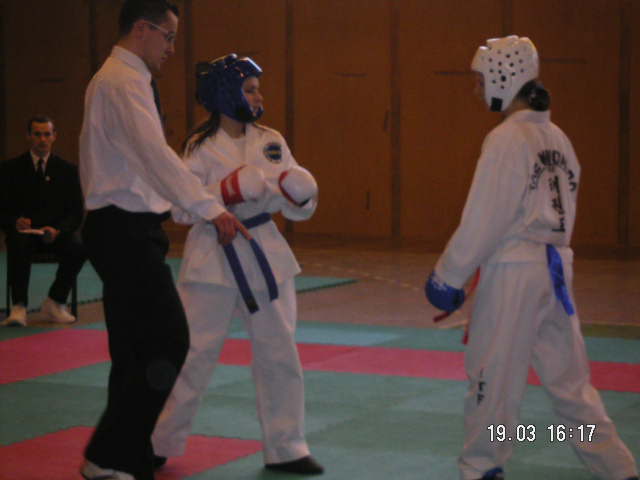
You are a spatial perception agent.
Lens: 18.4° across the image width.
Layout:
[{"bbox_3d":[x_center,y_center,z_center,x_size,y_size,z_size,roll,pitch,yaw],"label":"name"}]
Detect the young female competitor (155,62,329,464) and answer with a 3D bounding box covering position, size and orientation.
[{"bbox_3d":[-0.308,0.095,7.480,0.530,1.580,0.640,-3,5,-33],"label":"young female competitor"}]

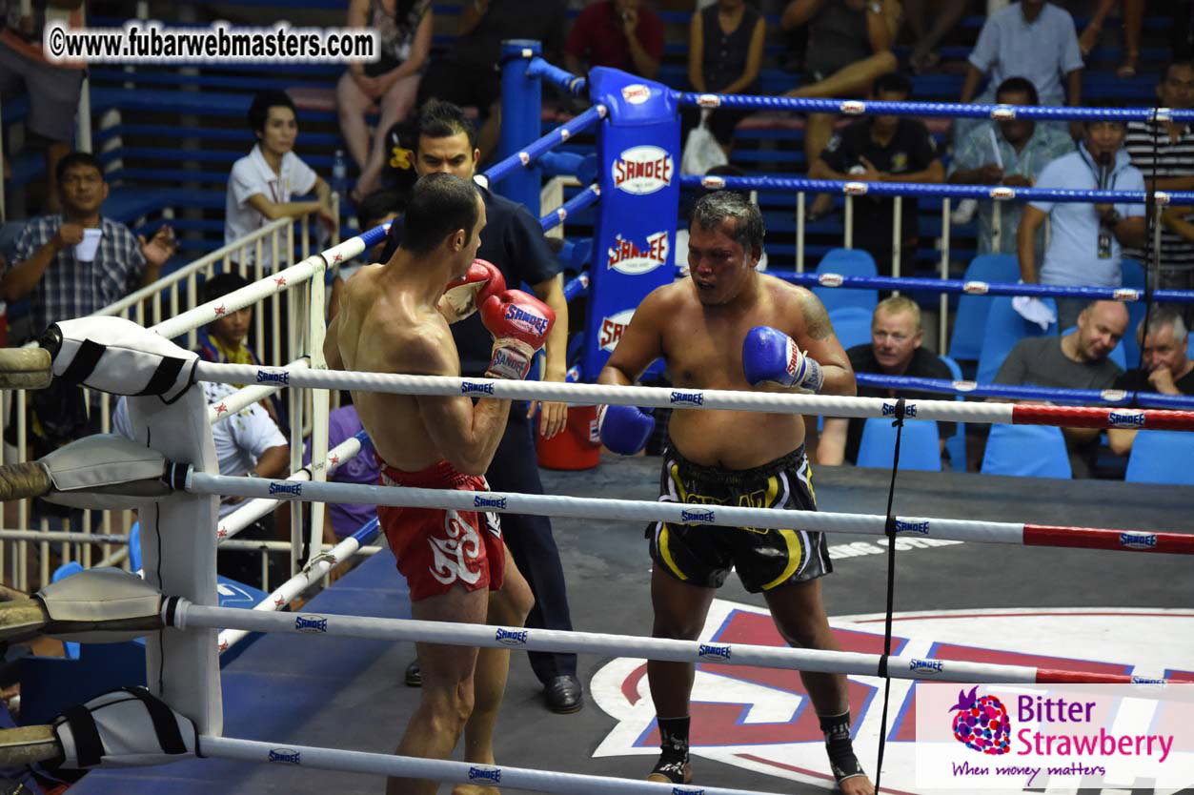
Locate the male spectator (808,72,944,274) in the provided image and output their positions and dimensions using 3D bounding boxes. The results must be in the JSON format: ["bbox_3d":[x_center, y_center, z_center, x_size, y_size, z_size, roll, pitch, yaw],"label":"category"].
[{"bbox_3d":[1.229,-0.660,21.334,0.550,1.580,0.500,1,11,5],"label":"male spectator"}]

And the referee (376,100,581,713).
[{"bbox_3d":[-0.316,0.016,13.617,0.600,1.720,0.420,0,11,-3],"label":"referee"}]

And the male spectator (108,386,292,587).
[{"bbox_3d":[-1.401,0.383,16.847,0.580,1.220,0.720,-6,13,-29],"label":"male spectator"}]

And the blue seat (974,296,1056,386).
[{"bbox_3d":[1.695,0.017,19.837,0.420,0.820,0.500,3,12,14],"label":"blue seat"}]

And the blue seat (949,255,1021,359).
[{"bbox_3d":[1.655,-0.184,20.849,0.420,0.820,0.500,3,12,14],"label":"blue seat"}]

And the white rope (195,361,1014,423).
[{"bbox_3d":[-0.002,-0.011,11.273,1.977,0.050,0.050,3,12,14],"label":"white rope"}]

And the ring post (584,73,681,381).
[{"bbox_3d":[0.120,-0.579,16.366,0.310,1.120,0.200,-6,13,-30],"label":"ring post"}]

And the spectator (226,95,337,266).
[{"bbox_3d":[-1.349,-0.504,20.376,0.520,1.600,0.480,-10,15,-41],"label":"spectator"}]

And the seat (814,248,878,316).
[{"bbox_3d":[1.036,-0.207,20.946,0.420,0.820,0.500,3,12,14],"label":"seat"}]

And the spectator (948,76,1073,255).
[{"bbox_3d":[1.806,-0.630,21.206,0.560,1.580,0.500,1,11,5],"label":"spectator"}]

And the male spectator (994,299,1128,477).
[{"bbox_3d":[1.725,0.226,17.781,0.580,1.220,0.750,1,11,5],"label":"male spectator"}]

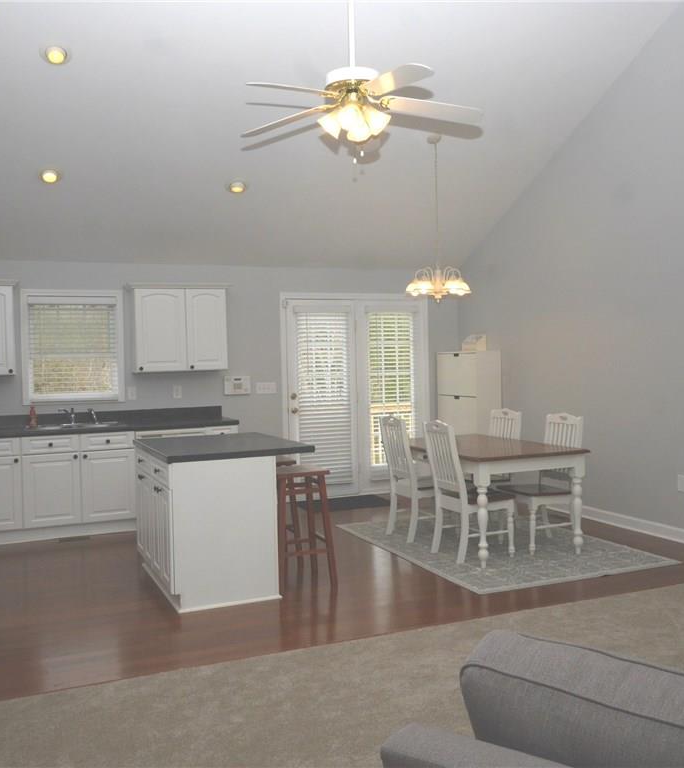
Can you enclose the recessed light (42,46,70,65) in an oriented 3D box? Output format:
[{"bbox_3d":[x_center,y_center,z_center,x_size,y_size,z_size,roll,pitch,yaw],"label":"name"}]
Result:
[{"bbox_3d":[-1.876,-2.159,5.444,0.165,0.040,0.165,-2,-25,-23],"label":"recessed light"}]

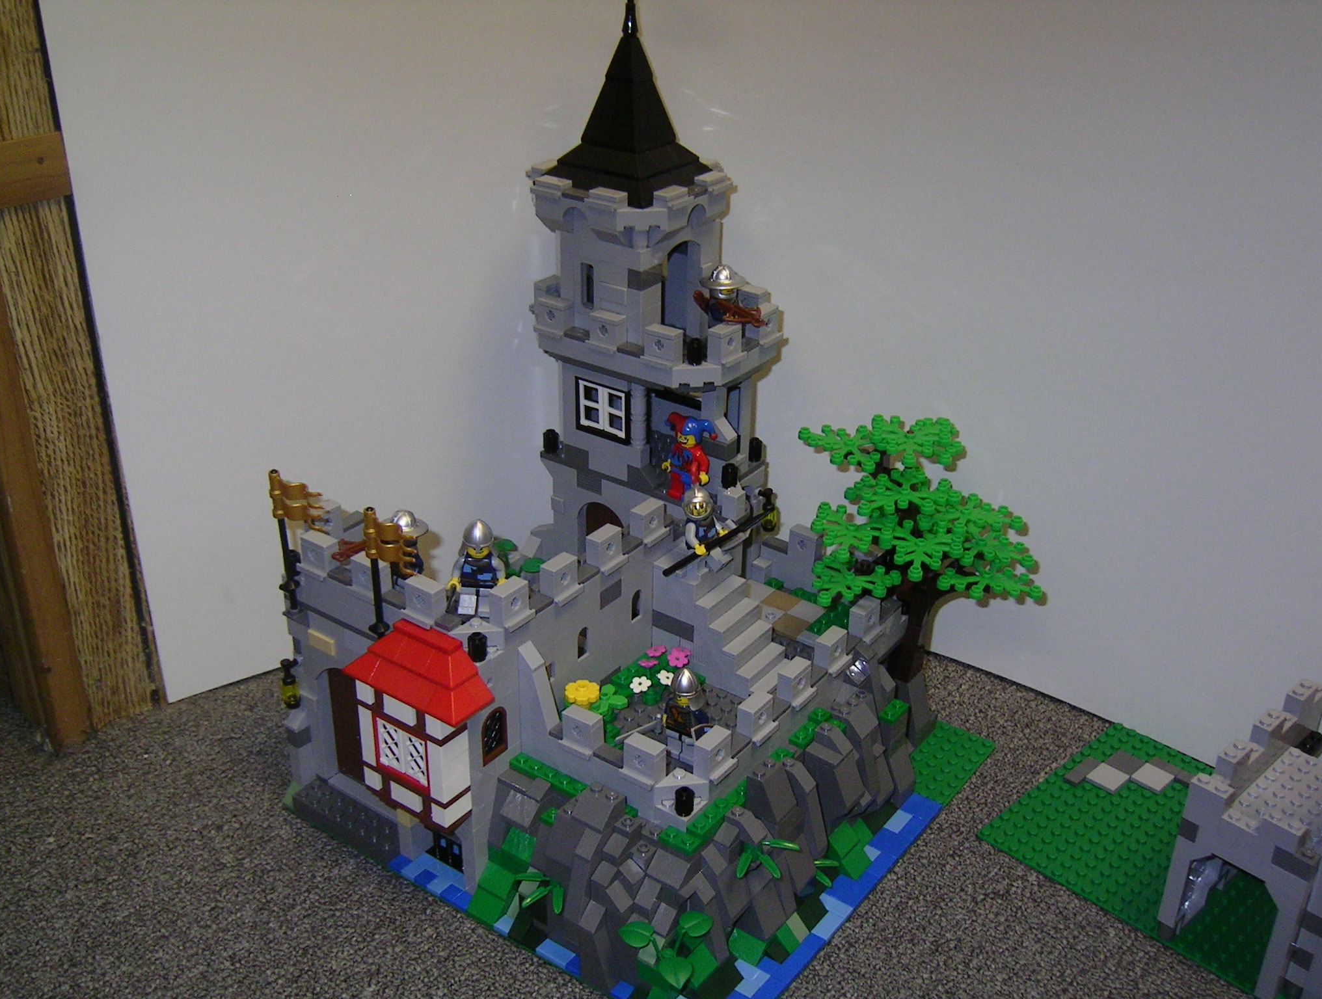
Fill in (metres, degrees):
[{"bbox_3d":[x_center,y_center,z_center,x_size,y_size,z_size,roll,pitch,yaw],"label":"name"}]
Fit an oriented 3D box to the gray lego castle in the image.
[{"bbox_3d":[0.000,-0.022,0.618,0.256,0.360,0.256,19,31,32],"label":"gray lego castle"}]

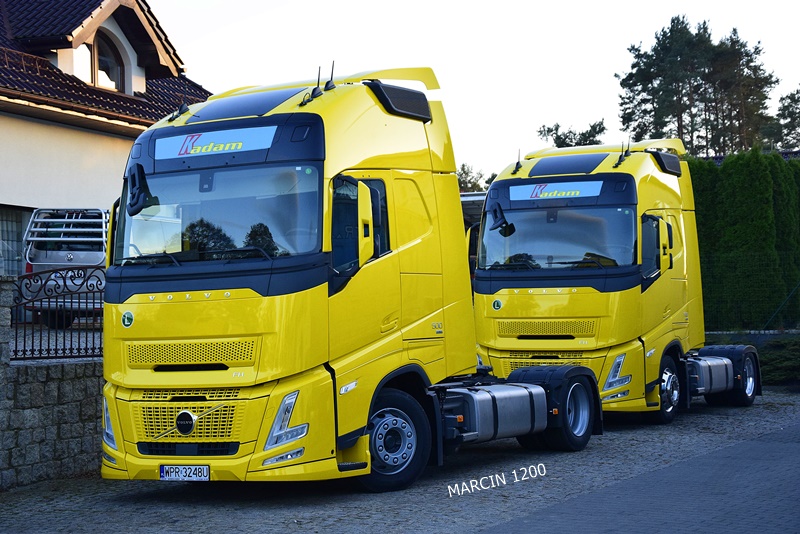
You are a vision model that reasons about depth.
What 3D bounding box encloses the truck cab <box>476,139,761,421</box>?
[{"bbox_3d":[3.310,0.203,20.813,2.700,3.980,6.200,-2,-3,29],"label":"truck cab"}]

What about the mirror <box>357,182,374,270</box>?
[{"bbox_3d":[-0.243,-0.357,11.732,0.200,0.750,0.200,-4,-3,30],"label":"mirror"}]

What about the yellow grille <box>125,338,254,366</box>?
[{"bbox_3d":[-1.784,0.723,11.837,1.390,0.250,0.070,-4,-3,30],"label":"yellow grille"}]

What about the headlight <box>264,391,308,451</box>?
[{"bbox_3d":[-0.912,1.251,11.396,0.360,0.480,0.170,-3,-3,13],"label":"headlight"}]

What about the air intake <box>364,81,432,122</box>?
[{"bbox_3d":[-0.045,-1.552,13.173,0.350,0.330,0.850,-4,-3,30],"label":"air intake"}]

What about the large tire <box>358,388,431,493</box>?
[{"bbox_3d":[-0.169,1.552,12.517,0.960,0.960,0.310,0,-3,-39],"label":"large tire"}]

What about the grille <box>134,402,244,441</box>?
[{"bbox_3d":[-1.784,1.301,11.772,1.180,0.330,0.100,-4,-3,30],"label":"grille"}]

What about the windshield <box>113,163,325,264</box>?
[{"bbox_3d":[-1.678,-0.411,12.143,2.200,0.900,0.300,-4,-14,30],"label":"windshield"}]

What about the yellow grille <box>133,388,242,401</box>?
[{"bbox_3d":[-1.787,1.077,11.831,1.150,0.110,0.060,-4,-3,30],"label":"yellow grille"}]

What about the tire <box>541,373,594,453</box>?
[{"bbox_3d":[1.857,1.614,15.783,0.310,0.960,0.960,-4,-3,30],"label":"tire"}]

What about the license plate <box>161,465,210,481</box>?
[{"bbox_3d":[-1.798,1.723,11.702,0.525,0.120,0.020,-4,-6,30],"label":"license plate"}]

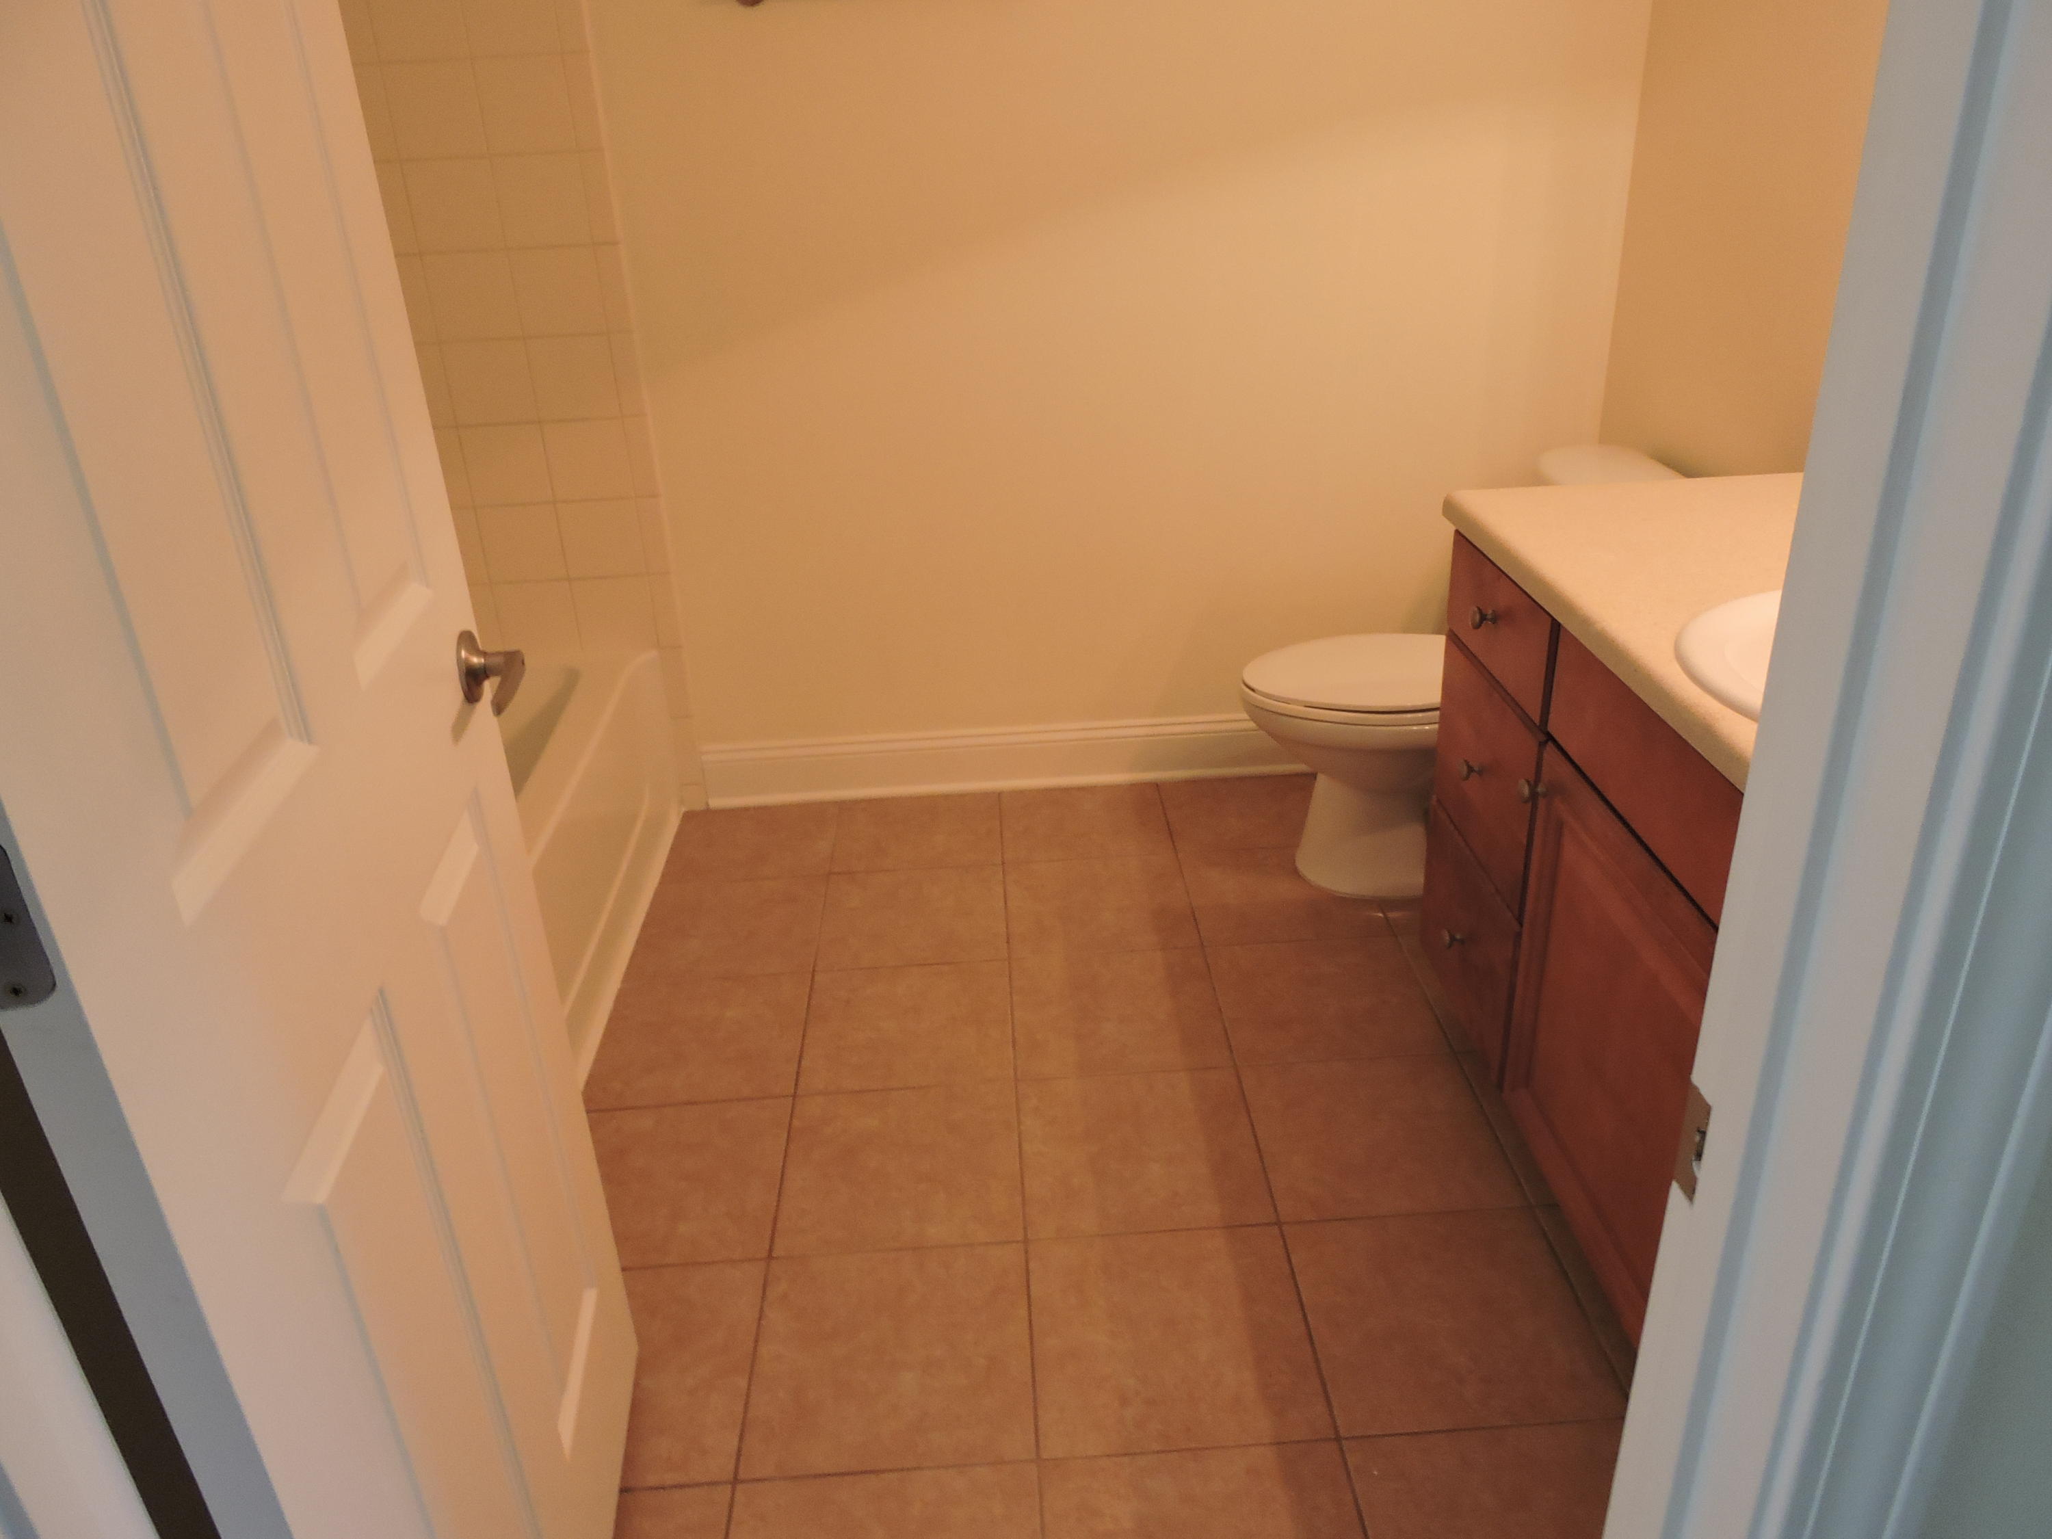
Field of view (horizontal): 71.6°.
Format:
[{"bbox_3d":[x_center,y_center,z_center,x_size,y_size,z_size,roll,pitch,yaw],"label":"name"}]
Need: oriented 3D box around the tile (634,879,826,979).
[{"bbox_3d":[-0.536,0.292,2.596,0.330,0.010,0.330,-3,26,-1],"label":"tile"}]

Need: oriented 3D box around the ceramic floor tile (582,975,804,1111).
[{"bbox_3d":[-0.521,0.433,2.308,0.327,0.010,0.327,-3,25,-1],"label":"ceramic floor tile"}]

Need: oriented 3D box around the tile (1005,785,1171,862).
[{"bbox_3d":[0.119,0.110,2.924,0.327,0.010,0.321,-3,25,-1],"label":"tile"}]

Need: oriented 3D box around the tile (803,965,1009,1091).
[{"bbox_3d":[-0.187,0.414,2.314,0.327,0.010,0.327,-3,25,-1],"label":"tile"}]

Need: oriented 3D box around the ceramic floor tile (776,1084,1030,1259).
[{"bbox_3d":[-0.173,0.558,2.006,0.330,0.010,0.330,-3,26,-1],"label":"ceramic floor tile"}]

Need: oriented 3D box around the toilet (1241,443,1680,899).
[{"bbox_3d":[0.750,-0.155,2.542,0.732,0.725,0.450,-3,26,-1],"label":"toilet"}]

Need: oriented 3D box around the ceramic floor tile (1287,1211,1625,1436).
[{"bbox_3d":[0.508,0.661,1.721,0.330,0.010,0.330,-3,26,-1],"label":"ceramic floor tile"}]

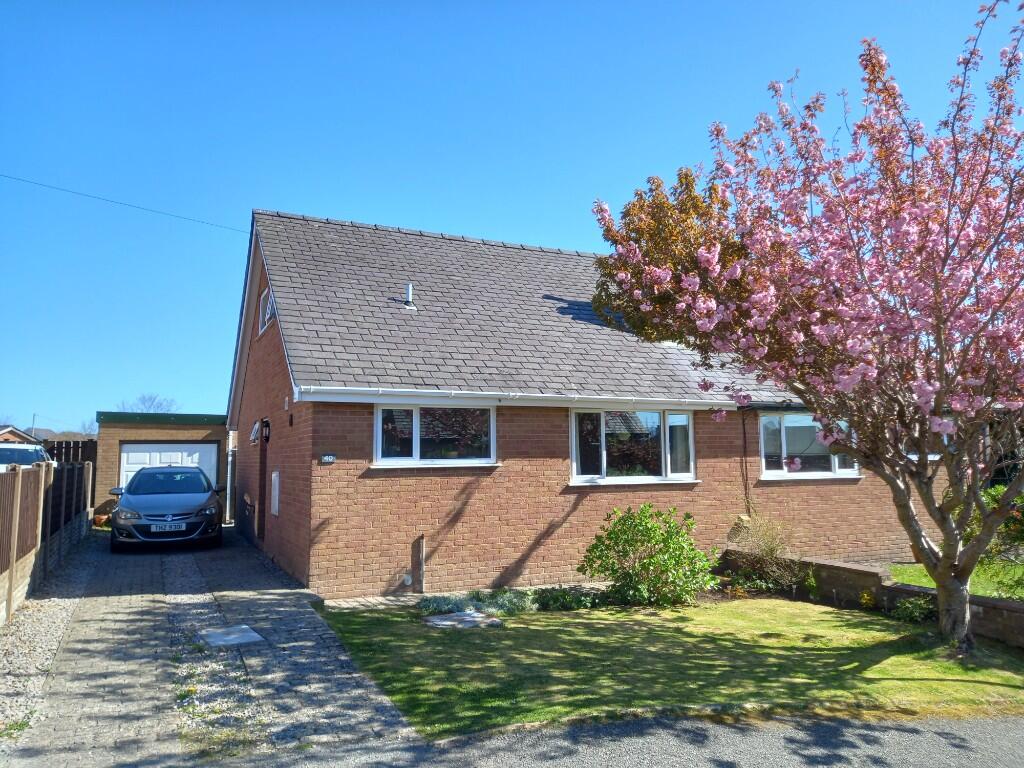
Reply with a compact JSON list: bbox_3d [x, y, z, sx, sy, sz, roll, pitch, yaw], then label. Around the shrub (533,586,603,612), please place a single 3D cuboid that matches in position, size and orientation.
[{"bbox_3d":[0.667,2.555,8.894,0.820,0.290,0.600,2,-7,-25],"label":"shrub"}]

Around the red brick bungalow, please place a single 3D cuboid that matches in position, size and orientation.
[{"bbox_3d":[1.204,0.197,16.158,13.100,6.350,9.850,2,-7,-25],"label":"red brick bungalow"}]

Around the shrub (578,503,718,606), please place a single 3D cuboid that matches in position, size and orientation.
[{"bbox_3d":[1.682,2.151,9.450,1.720,1.220,1.550,2,-7,-25],"label":"shrub"}]

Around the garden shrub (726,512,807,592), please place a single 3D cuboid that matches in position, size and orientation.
[{"bbox_3d":[3.548,2.333,10.311,1.080,1.030,1.000,2,-7,-25],"label":"garden shrub"}]

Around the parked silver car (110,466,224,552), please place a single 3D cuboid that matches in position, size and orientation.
[{"bbox_3d":[-6.748,2.350,14.560,1.920,1.500,4.400,2,-7,-25],"label":"parked silver car"}]

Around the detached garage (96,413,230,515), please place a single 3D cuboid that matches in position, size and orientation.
[{"bbox_3d":[-9.467,2.296,20.282,3.100,2.620,5.200,2,-7,-25],"label":"detached garage"}]

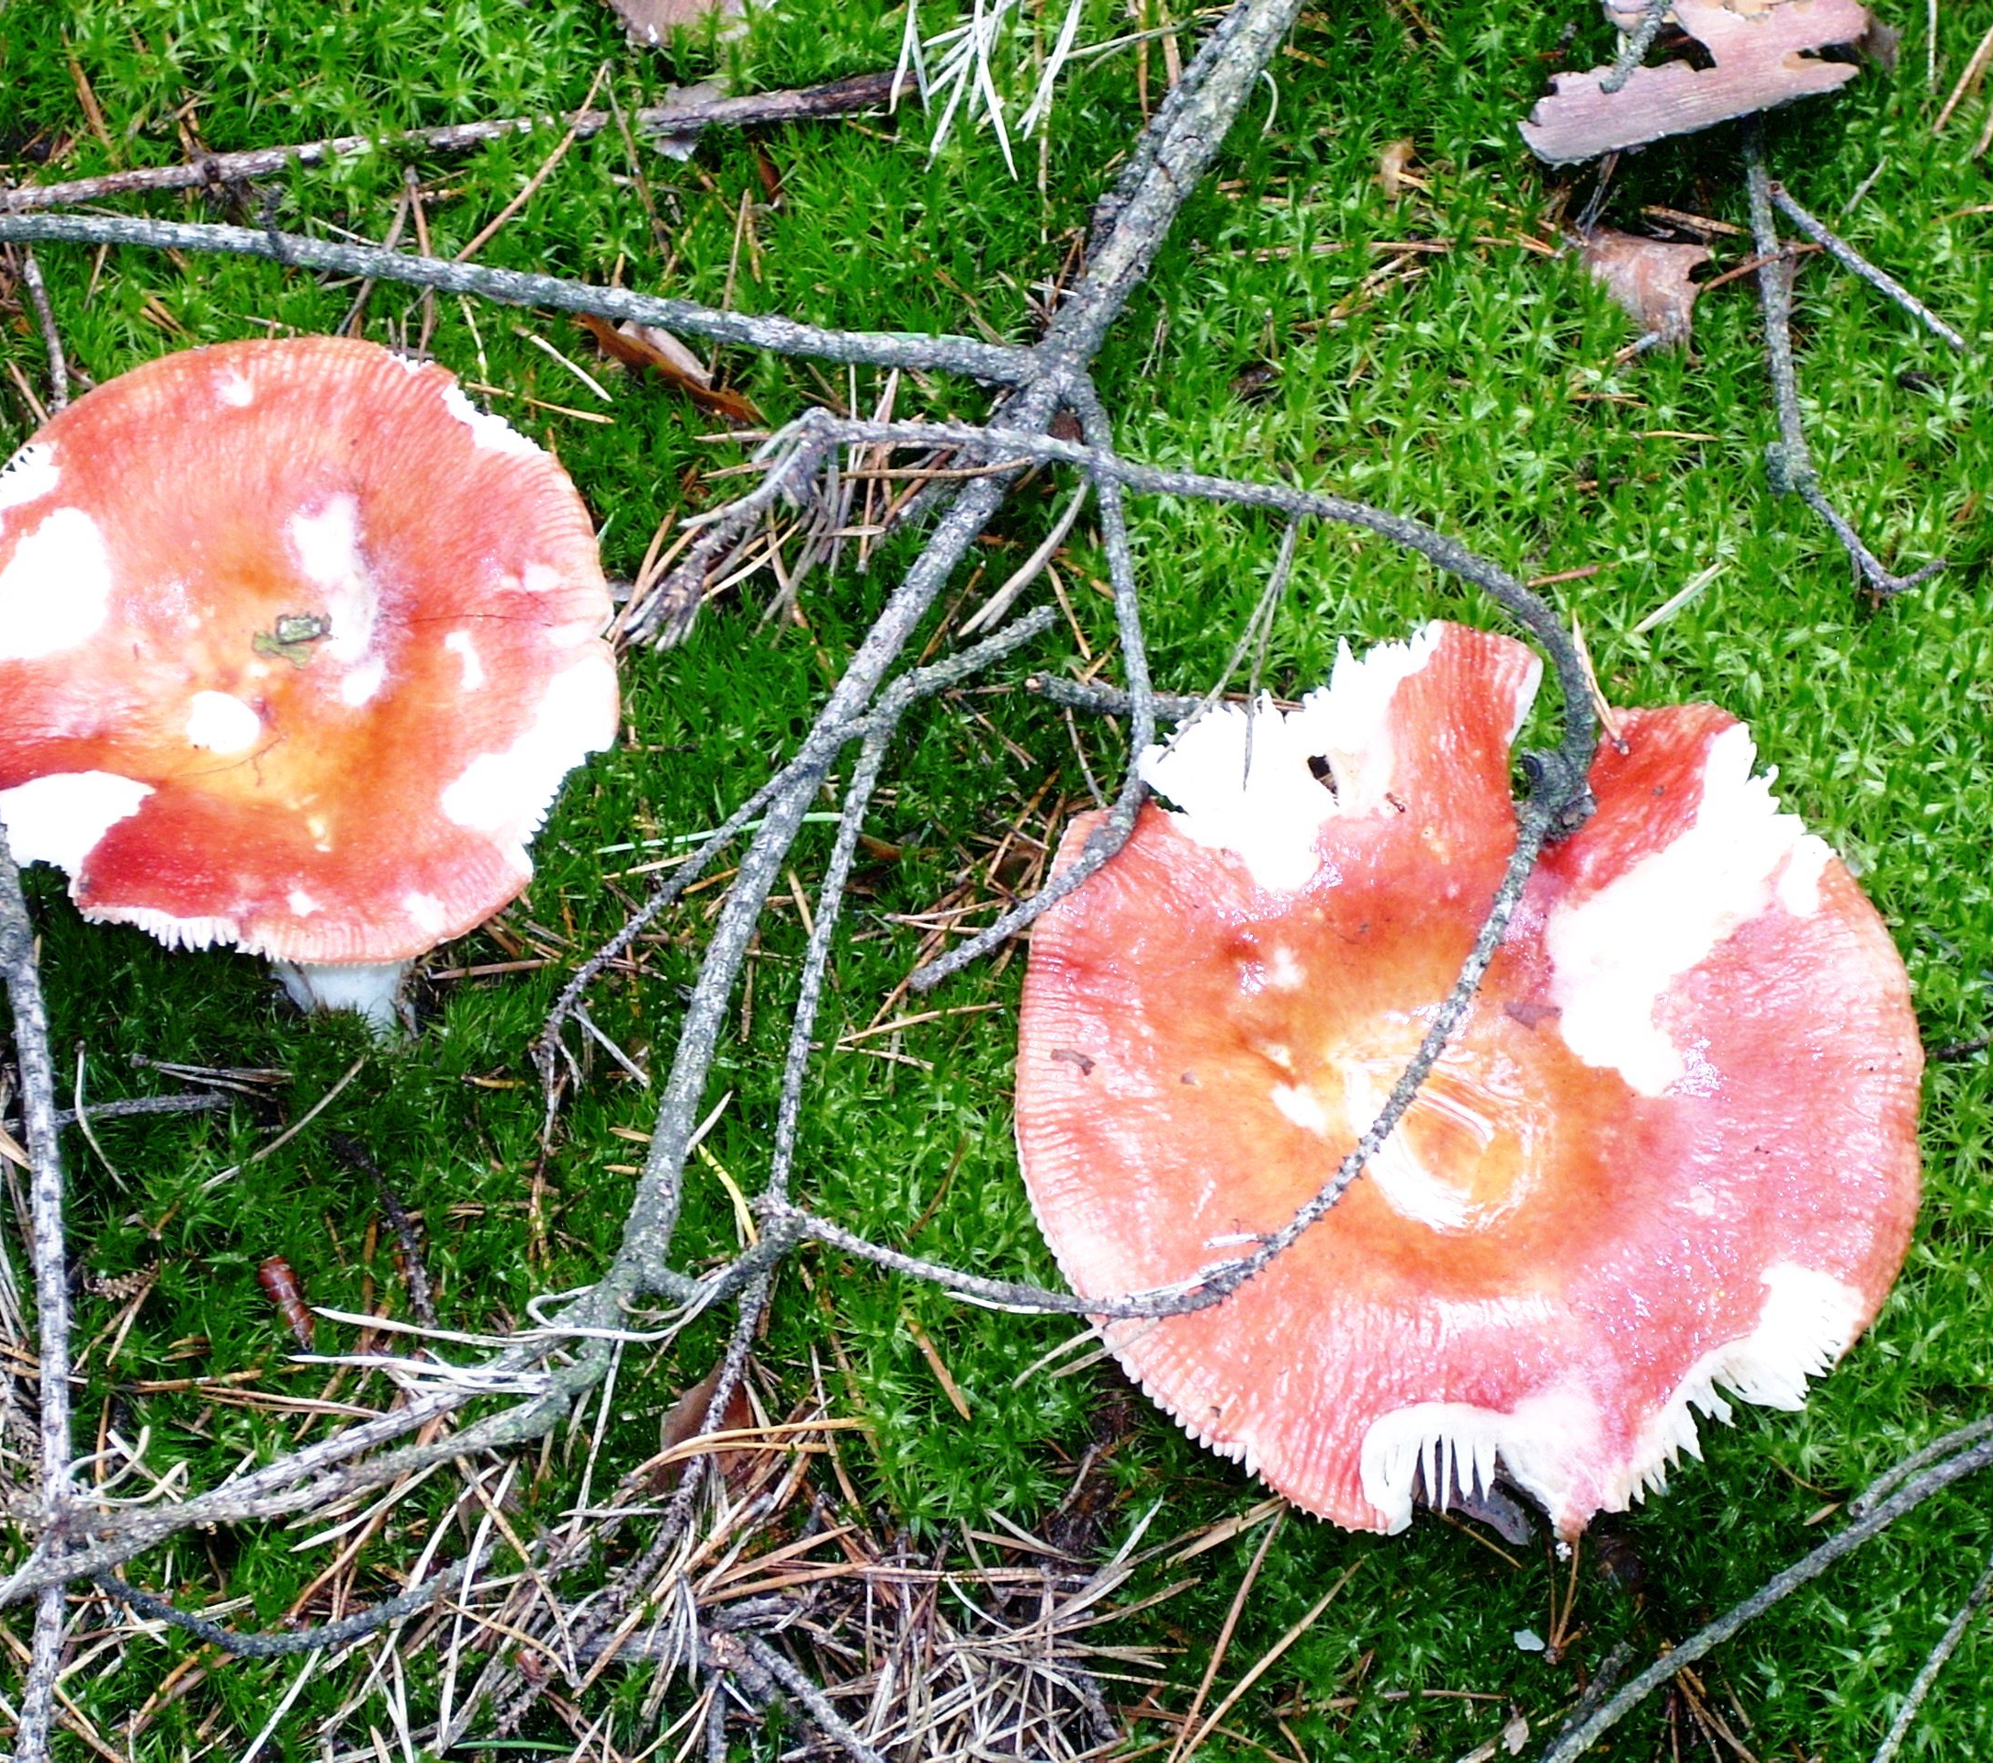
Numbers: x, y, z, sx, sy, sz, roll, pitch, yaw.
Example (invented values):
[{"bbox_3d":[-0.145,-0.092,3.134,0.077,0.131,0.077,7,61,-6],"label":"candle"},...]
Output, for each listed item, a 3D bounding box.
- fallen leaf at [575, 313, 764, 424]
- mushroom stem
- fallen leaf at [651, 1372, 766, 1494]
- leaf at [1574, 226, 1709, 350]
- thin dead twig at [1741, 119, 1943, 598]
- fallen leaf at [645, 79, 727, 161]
[{"bbox_3d":[-0.048,-0.075,1.116,0.032,0.009,0.009,38,64,22],"label":"fallen leaf"},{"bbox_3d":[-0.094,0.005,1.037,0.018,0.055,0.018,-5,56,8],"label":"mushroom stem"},{"bbox_3d":[-0.038,0.073,1.017,0.013,0.007,0.019,6,56,4],"label":"fallen leaf"},{"bbox_3d":[0.095,-0.086,1.123,0.019,0.008,0.019,3,56,2],"label":"leaf"},{"bbox_3d":[0.116,-0.075,1.116,0.019,0.010,0.087,-12,57,-8],"label":"thin dead twig"},{"bbox_3d":[-0.046,-0.114,1.143,0.009,0.006,0.015,20,58,13],"label":"fallen leaf"}]

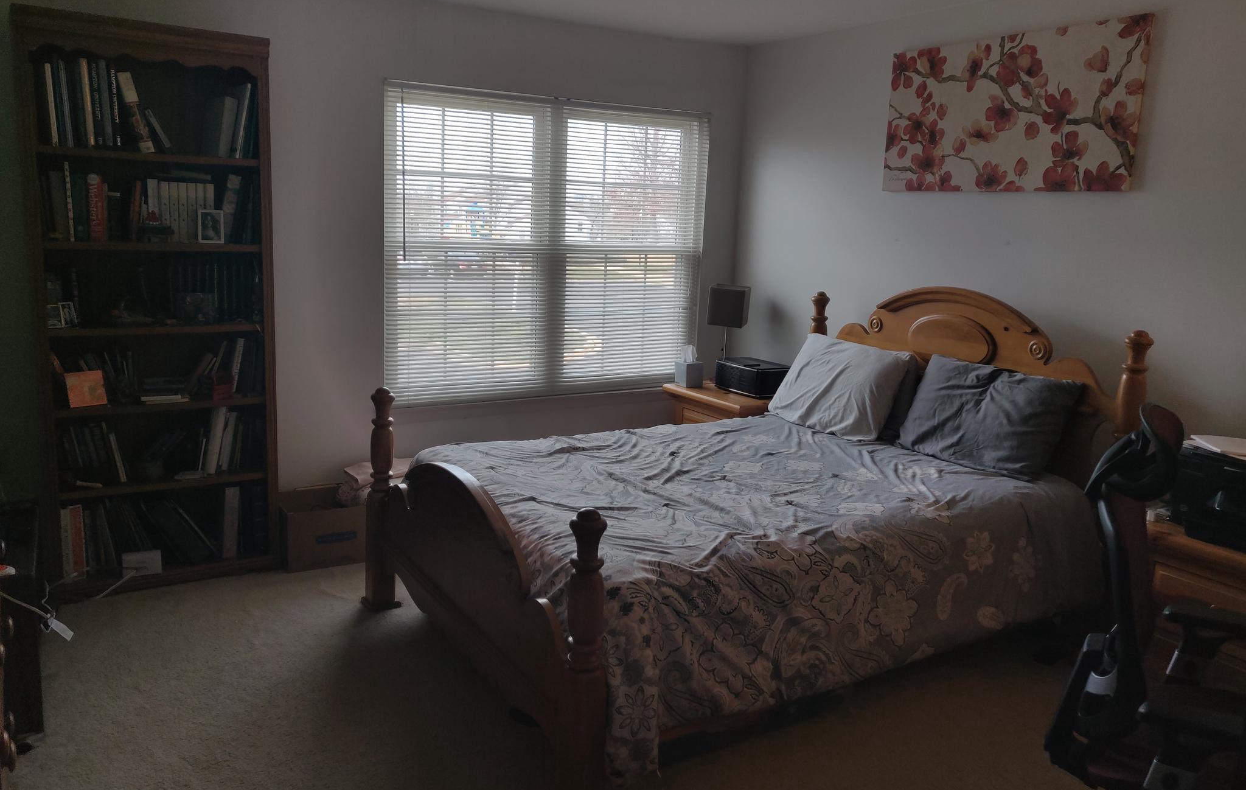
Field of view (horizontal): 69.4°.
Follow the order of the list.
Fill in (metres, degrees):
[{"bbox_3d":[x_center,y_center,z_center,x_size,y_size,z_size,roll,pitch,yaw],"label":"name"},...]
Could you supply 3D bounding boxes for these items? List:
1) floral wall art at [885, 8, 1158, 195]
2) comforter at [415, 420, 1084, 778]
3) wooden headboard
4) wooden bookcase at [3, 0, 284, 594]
[{"bbox_3d":[1.525,-1.132,3.634,0.033,0.606,1.142,-5,13,-32],"label":"floral wall art"},{"bbox_3d":[0.417,0.467,3.287,2.015,0.485,1.629,-5,13,-32],"label":"comforter"},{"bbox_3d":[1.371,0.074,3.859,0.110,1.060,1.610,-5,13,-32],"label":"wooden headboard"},{"bbox_3d":[-1.798,-0.305,3.487,0.806,2.101,0.305,-5,13,-32],"label":"wooden bookcase"}]

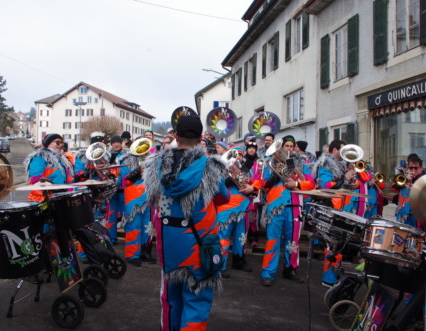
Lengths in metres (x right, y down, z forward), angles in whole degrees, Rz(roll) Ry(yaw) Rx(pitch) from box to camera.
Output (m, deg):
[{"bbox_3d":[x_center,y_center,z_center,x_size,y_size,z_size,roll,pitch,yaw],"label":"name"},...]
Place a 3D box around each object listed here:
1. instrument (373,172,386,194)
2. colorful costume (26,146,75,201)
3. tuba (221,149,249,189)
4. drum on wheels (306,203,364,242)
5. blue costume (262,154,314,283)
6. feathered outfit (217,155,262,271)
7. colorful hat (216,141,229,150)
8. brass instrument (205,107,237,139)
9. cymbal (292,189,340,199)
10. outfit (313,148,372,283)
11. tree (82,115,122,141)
[{"bbox_3d":[2.218,0.227,5.000,0.150,0.240,0.550,2,1,18],"label":"instrument"},{"bbox_3d":[-1.966,0.529,4.500,0.430,1.450,0.540,2,2,41],"label":"colorful costume"},{"bbox_3d":[0.283,0.042,4.500,0.320,0.600,0.290,-26,23,8],"label":"tuba"},{"bbox_3d":[0.871,0.404,2.650,0.400,0.170,0.400,14,2,16],"label":"drum on wheels"},{"bbox_3d":[0.900,0.628,4.520,0.580,1.500,0.440,1,-1,25],"label":"blue costume"},{"bbox_3d":[0.341,0.628,5.000,0.570,1.500,0.440,1,0,23],"label":"feathered outfit"},{"bbox_3d":[0.152,-0.316,6.000,0.230,0.170,0.200,1,-1,-30],"label":"colorful hat"},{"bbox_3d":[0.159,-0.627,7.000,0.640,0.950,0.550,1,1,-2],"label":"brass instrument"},{"bbox_3d":[0.838,0.228,3.000,0.410,0.045,0.410,6,2,0],"label":"cymbal"},{"bbox_3d":[1.482,0.622,4.350,0.580,1.500,0.430,1,1,-6],"label":"outfit"},{"bbox_3d":[-16.908,-4.951,57.000,6.200,5.800,6.000,1,1,0],"label":"tree"}]

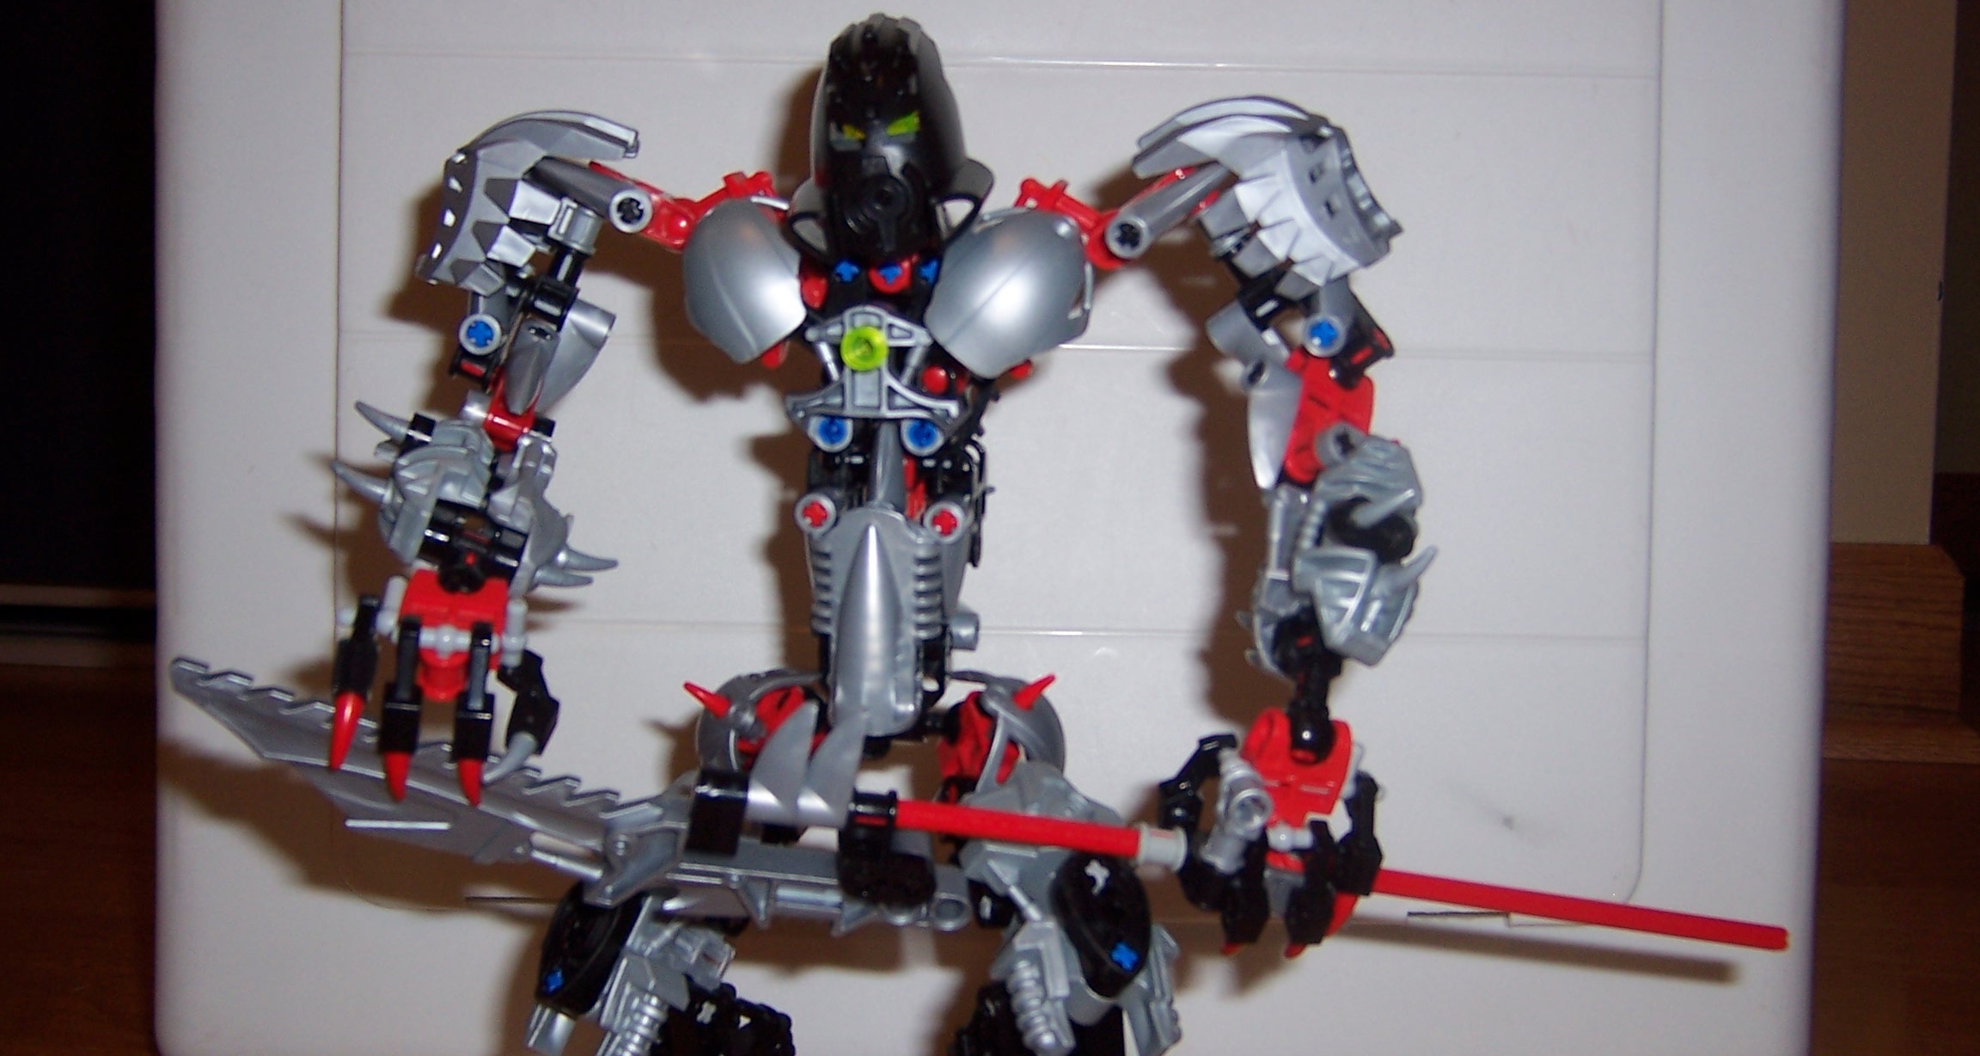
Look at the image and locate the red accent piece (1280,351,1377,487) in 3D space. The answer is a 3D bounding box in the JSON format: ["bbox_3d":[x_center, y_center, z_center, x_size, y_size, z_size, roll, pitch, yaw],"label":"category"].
[{"bbox_3d":[0.062,-0.019,0.342,0.015,0.024,0.013,10,3,-6],"label":"red accent piece"}]

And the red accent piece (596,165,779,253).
[{"bbox_3d":[-0.057,-0.060,0.358,0.035,0.017,0.013,1,3,0],"label":"red accent piece"}]

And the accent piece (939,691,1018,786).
[{"bbox_3d":[-0.003,0.041,0.368,0.017,0.019,0.014,1,3,0],"label":"accent piece"}]

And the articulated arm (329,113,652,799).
[{"bbox_3d":[-0.091,-0.013,0.345,0.055,0.120,0.045,1,3,0],"label":"articulated arm"}]

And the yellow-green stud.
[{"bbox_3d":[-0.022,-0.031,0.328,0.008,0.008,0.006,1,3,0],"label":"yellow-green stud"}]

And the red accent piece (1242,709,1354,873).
[{"bbox_3d":[0.054,0.046,0.332,0.019,0.028,0.014,5,6,0],"label":"red accent piece"}]

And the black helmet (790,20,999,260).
[{"bbox_3d":[-0.018,-0.070,0.342,0.037,0.045,0.034,1,3,7],"label":"black helmet"}]

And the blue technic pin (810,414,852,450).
[{"bbox_3d":[-0.028,-0.017,0.337,0.008,0.007,0.008,1,3,0],"label":"blue technic pin"}]

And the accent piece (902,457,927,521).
[{"bbox_3d":[-0.014,-0.007,0.358,0.005,0.013,0.005,1,3,0],"label":"accent piece"}]

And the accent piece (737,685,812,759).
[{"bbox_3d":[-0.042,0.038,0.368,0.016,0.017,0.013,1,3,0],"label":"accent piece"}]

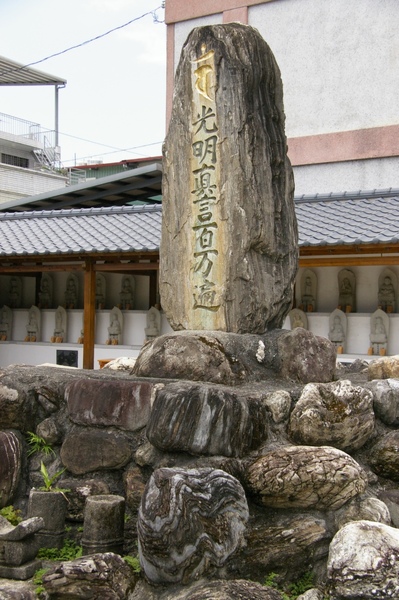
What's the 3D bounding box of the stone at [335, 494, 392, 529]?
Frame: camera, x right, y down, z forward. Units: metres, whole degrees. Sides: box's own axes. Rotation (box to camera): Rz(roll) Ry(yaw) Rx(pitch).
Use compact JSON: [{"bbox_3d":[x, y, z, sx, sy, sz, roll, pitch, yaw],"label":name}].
[{"bbox_3d":[0.922,1.219,4.900,0.320,0.230,0.250,0,0,0],"label":"stone"}]

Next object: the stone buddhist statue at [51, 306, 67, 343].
[{"bbox_3d":[-2.739,0.481,17.001,0.280,0.720,0.170,0,0,31],"label":"stone buddhist statue"}]

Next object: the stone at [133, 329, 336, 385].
[{"bbox_3d":[0.208,0.340,5.300,1.150,0.310,0.700,0,0,22],"label":"stone"}]

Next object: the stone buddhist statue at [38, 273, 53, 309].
[{"bbox_3d":[-2.641,-0.163,14.900,0.235,0.610,0.170,0,0,29],"label":"stone buddhist statue"}]

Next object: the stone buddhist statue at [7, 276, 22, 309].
[{"bbox_3d":[-3.458,-0.140,16.187,0.250,0.610,0.160,0,0,30],"label":"stone buddhist statue"}]

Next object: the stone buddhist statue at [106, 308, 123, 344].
[{"bbox_3d":[-1.401,0.429,14.405,0.250,0.630,0.160,0,0,30],"label":"stone buddhist statue"}]

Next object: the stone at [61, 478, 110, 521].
[{"bbox_3d":[-0.625,1.094,4.750,0.290,0.240,0.240,0,0,0],"label":"stone"}]

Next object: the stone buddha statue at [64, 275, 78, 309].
[{"bbox_3d":[-2.569,-0.171,17.403,0.280,0.720,0.170,0,0,31],"label":"stone buddha statue"}]

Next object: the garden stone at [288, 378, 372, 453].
[{"bbox_3d":[0.762,0.667,5.000,0.460,0.390,0.380,0,0,10],"label":"garden stone"}]

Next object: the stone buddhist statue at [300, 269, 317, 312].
[{"bbox_3d":[1.588,-0.137,12.500,0.235,0.620,0.170,0,0,29],"label":"stone buddhist statue"}]

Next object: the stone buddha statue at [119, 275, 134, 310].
[{"bbox_3d":[-1.237,-0.137,14.881,0.250,0.620,0.160,0,0,30],"label":"stone buddha statue"}]

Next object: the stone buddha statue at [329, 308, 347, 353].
[{"bbox_3d":[1.982,0.456,12.410,0.250,0.640,0.160,0,0,30],"label":"stone buddha statue"}]

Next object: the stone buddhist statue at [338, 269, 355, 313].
[{"bbox_3d":[2.085,-0.134,12.200,0.240,0.620,0.170,0,0,29],"label":"stone buddhist statue"}]

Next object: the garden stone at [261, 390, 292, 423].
[{"bbox_3d":[0.489,0.676,5.500,0.200,0.200,0.180,0,0,0],"label":"garden stone"}]

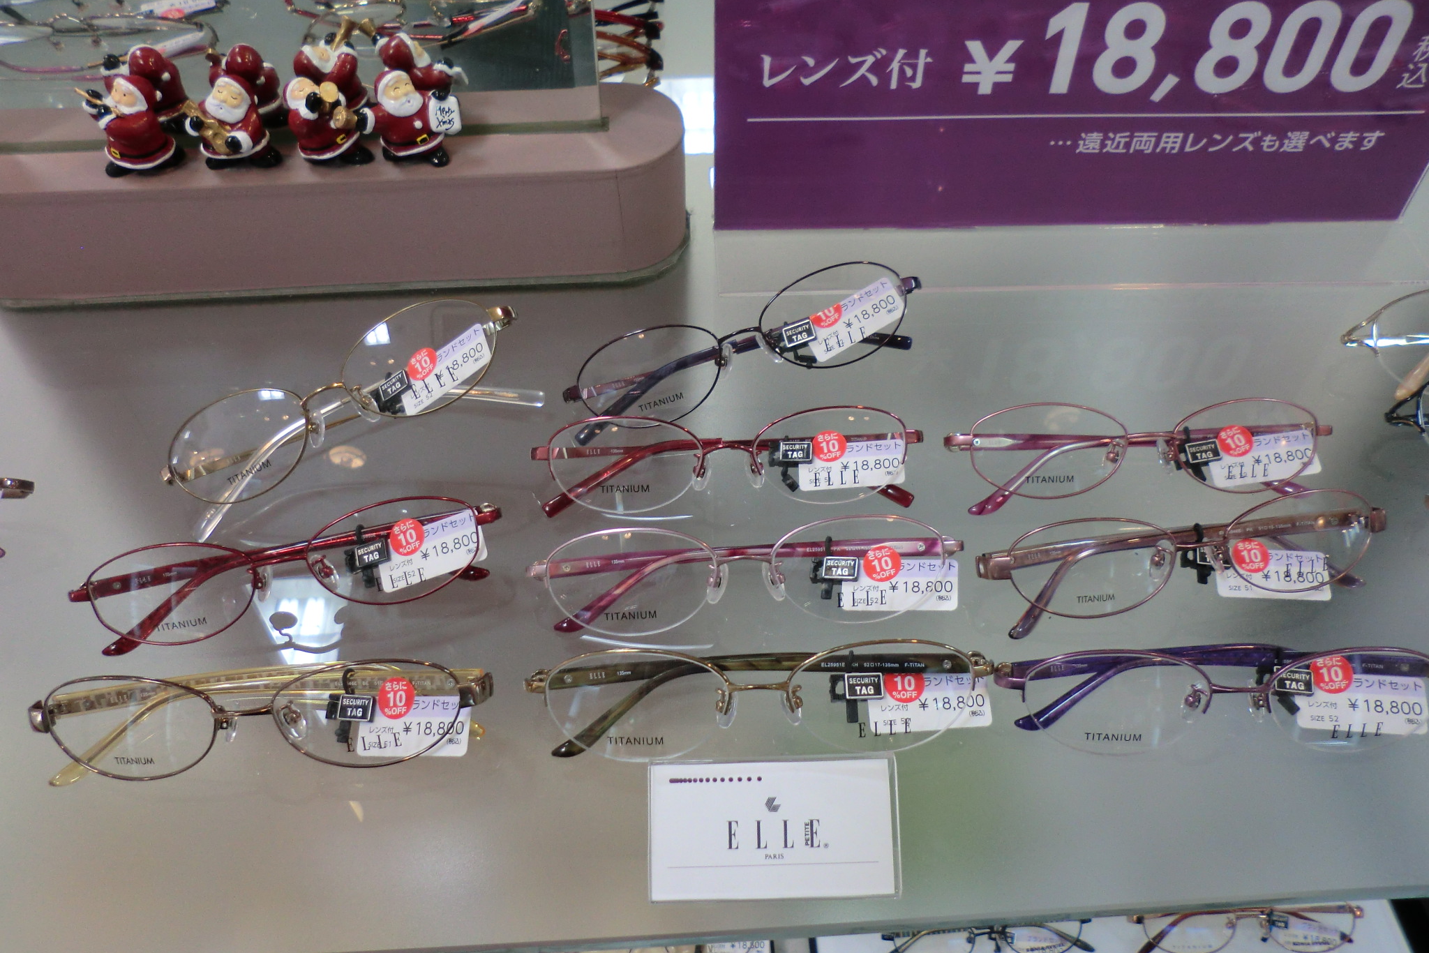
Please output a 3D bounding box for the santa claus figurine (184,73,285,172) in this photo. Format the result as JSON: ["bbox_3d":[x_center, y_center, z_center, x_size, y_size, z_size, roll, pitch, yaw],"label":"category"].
[{"bbox_3d":[-0.173,-0.128,0.400,0.033,0.036,0.024,2,50,2],"label":"santa claus figurine"}]

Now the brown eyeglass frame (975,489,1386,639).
[{"bbox_3d":[0.147,0.022,0.354,0.134,0.036,0.028,-6,16,-5],"label":"brown eyeglass frame"}]

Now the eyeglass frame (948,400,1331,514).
[{"bbox_3d":[0.150,-0.012,0.399,0.137,0.039,0.033,0,16,-1],"label":"eyeglass frame"}]

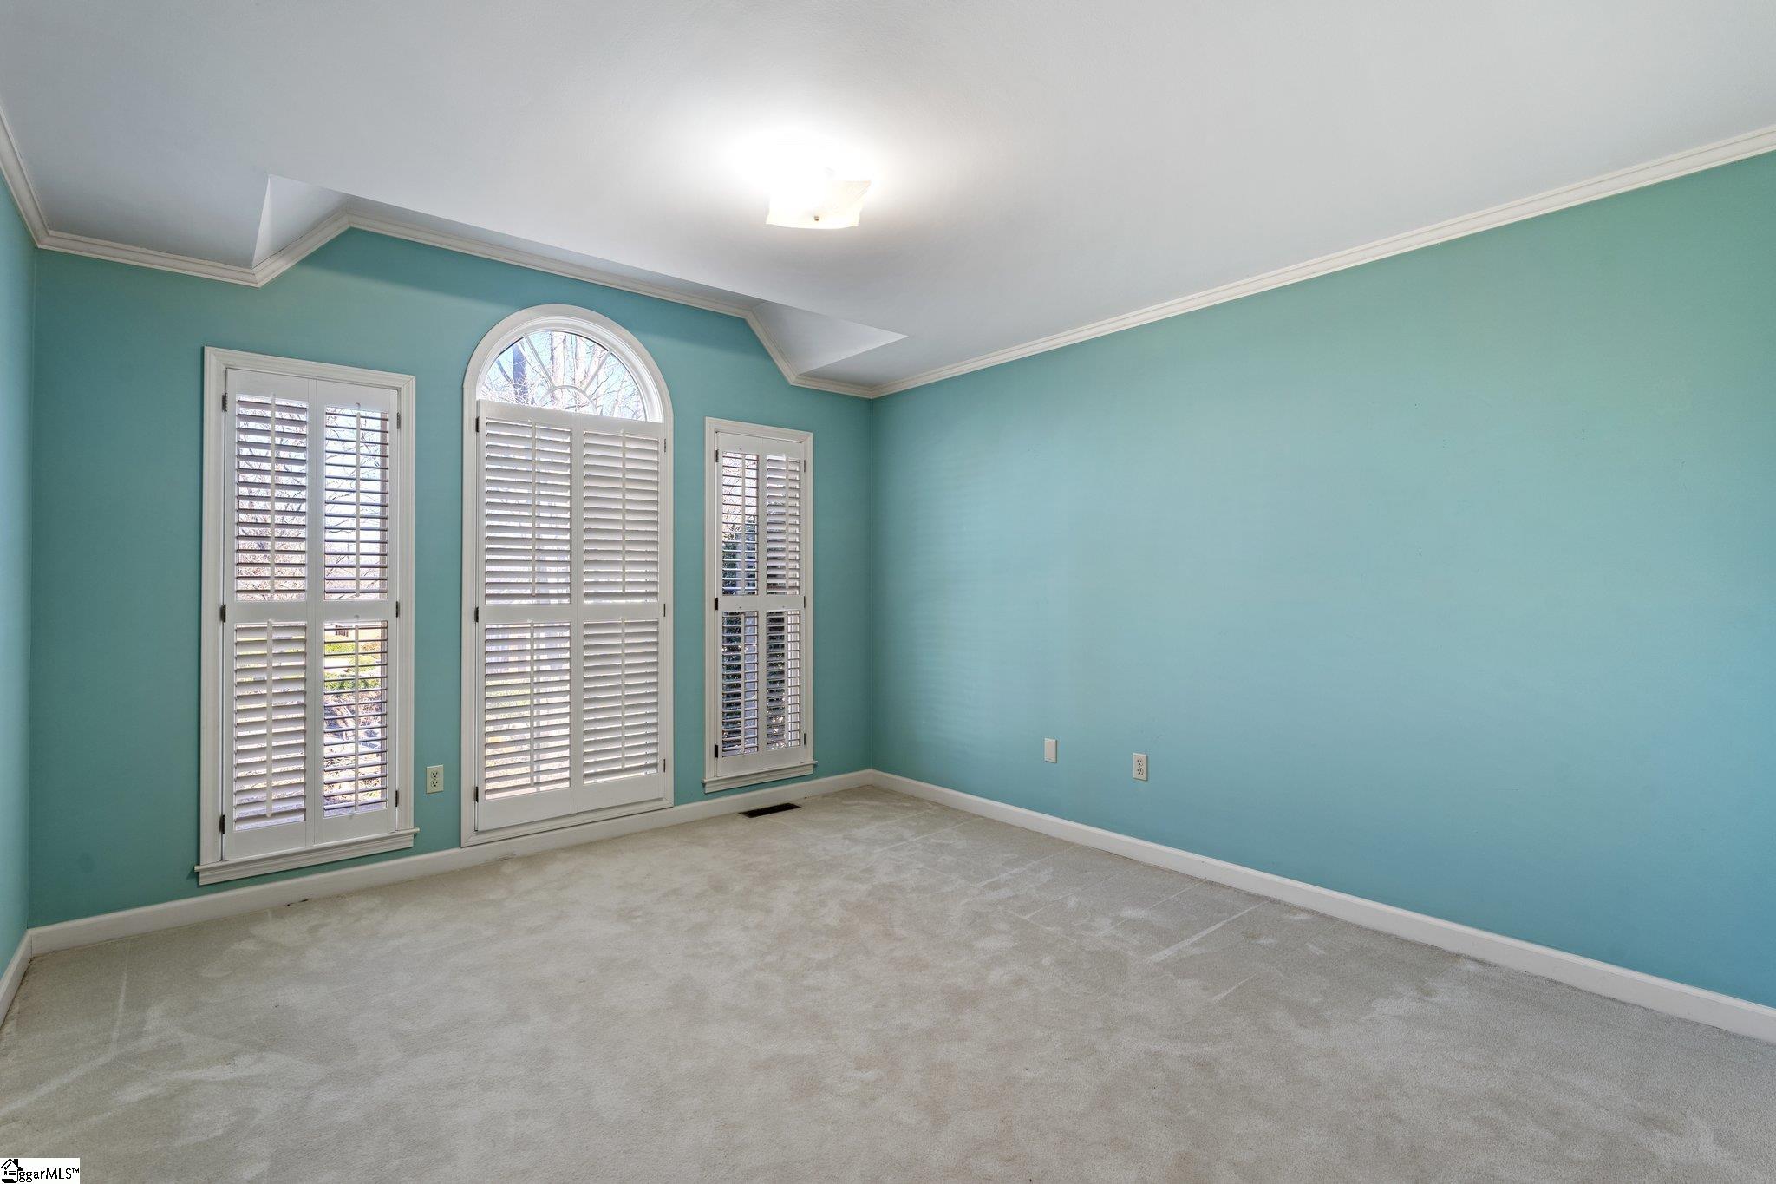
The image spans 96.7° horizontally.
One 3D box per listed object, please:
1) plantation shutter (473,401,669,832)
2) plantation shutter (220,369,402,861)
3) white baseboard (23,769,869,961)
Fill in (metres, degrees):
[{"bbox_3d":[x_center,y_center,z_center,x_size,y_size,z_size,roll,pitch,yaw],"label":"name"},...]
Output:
[{"bbox_3d":[-1.472,0.104,3.742,0.870,1.901,0.045,0,0,-41],"label":"plantation shutter"},{"bbox_3d":[-2.228,0.082,3.077,0.548,1.820,0.045,0,0,-41],"label":"plantation shutter"},{"bbox_3d":[-1.447,1.156,3.748,3.581,0.101,0.020,0,0,-41],"label":"white baseboard"}]

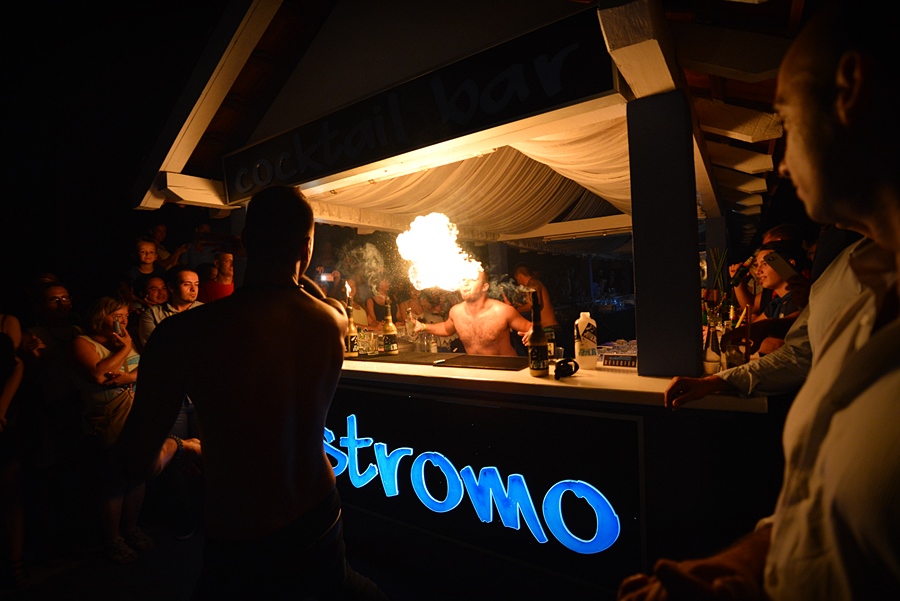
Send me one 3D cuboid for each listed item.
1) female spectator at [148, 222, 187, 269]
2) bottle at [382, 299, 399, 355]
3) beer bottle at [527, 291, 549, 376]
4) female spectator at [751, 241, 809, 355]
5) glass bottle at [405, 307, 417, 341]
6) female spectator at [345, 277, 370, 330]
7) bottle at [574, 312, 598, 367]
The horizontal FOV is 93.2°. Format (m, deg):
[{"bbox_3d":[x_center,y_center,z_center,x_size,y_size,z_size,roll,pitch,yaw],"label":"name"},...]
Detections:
[{"bbox_3d":[-2.962,-0.007,4.508,0.400,1.640,0.460,-3,1,31],"label":"female spectator"},{"bbox_3d":[-0.371,0.157,2.620,0.083,0.350,0.083,-3,1,-17],"label":"bottle"},{"bbox_3d":[0.366,0.138,1.780,0.080,0.355,0.080,-3,1,11],"label":"beer bottle"},{"bbox_3d":[1.661,0.542,2.078,0.360,1.660,0.460,-3,1,6],"label":"female spectator"},{"bbox_3d":[-0.237,0.138,2.550,0.066,0.205,0.066,-3,1,0],"label":"glass bottle"},{"bbox_3d":[-0.959,0.586,4.538,0.460,1.660,0.360,-3,1,-37],"label":"female spectator"},{"bbox_3d":[0.600,0.176,1.870,0.097,0.247,0.093,-3,1,6],"label":"bottle"}]

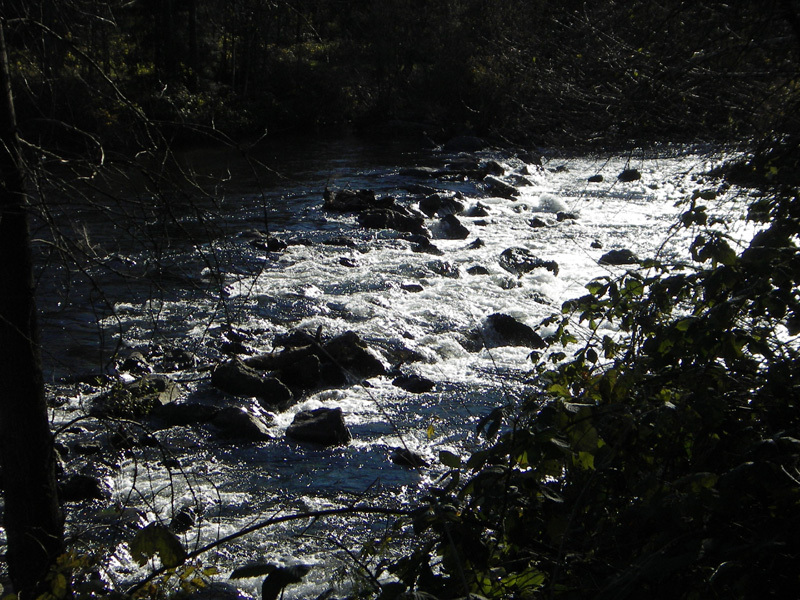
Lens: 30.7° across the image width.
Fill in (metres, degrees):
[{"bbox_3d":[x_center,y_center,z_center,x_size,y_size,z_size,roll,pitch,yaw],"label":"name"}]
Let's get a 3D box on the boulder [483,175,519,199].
[{"bbox_3d":[2.037,-2.312,29.455,0.730,0.516,0.543,1,13,4],"label":"boulder"}]

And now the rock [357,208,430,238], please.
[{"bbox_3d":[-0.094,-1.335,24.632,1.214,0.373,0.789,5,13,20],"label":"rock"}]

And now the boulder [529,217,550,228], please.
[{"bbox_3d":[2.404,-1.342,25.088,0.375,0.175,0.300,0,12,0],"label":"boulder"}]

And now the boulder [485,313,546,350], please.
[{"bbox_3d":[1.436,0.347,18.047,0.770,0.460,0.571,1,13,5],"label":"boulder"}]

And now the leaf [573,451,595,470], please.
[{"bbox_3d":[0.580,0.507,4.600,0.070,0.063,0.035,0,13,0],"label":"leaf"}]

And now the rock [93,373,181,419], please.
[{"bbox_3d":[-2.795,0.974,15.324,0.950,0.464,0.654,-2,13,-10],"label":"rock"}]

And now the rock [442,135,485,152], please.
[{"bbox_3d":[1.578,-3.899,36.163,1.042,0.391,0.729,0,12,0],"label":"rock"}]

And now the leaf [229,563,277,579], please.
[{"bbox_3d":[-0.236,0.437,2.350,0.078,0.015,0.050,-5,27,-21],"label":"leaf"}]

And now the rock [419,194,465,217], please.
[{"bbox_3d":[0.757,-1.739,26.544,0.828,0.331,0.662,2,13,10],"label":"rock"}]

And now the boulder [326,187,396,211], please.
[{"bbox_3d":[-0.778,-1.938,27.908,1.344,0.479,0.797,0,13,-2],"label":"boulder"}]

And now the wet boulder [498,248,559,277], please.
[{"bbox_3d":[1.879,-0.583,21.283,0.864,0.353,0.605,5,13,20],"label":"wet boulder"}]

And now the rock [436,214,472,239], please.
[{"bbox_3d":[0.875,-1.238,24.256,0.591,0.344,0.503,2,13,10],"label":"rock"}]

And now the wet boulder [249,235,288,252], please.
[{"bbox_3d":[-2.169,-0.953,23.974,0.659,0.307,0.491,-1,13,-5],"label":"wet boulder"}]

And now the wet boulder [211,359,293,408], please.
[{"bbox_3d":[-1.519,0.823,14.860,0.856,0.392,0.556,7,14,27],"label":"wet boulder"}]

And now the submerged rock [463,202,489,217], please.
[{"bbox_3d":[1.456,-1.712,27.322,0.488,0.278,0.364,1,13,3],"label":"submerged rock"}]

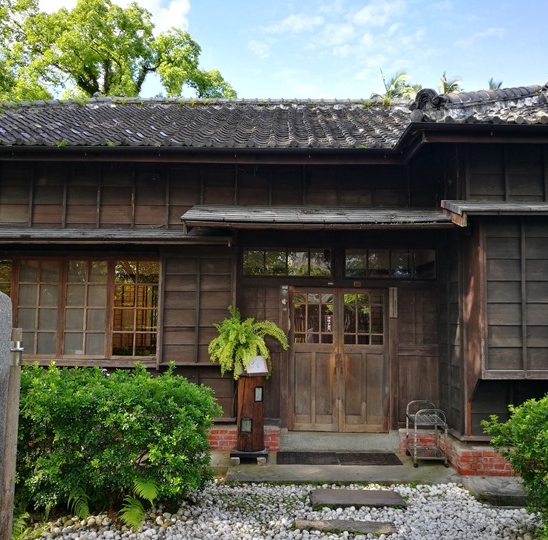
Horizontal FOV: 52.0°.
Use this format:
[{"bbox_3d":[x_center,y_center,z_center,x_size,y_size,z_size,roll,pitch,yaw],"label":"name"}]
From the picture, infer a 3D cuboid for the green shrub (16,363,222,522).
[{"bbox_3d":[-1.666,1.584,5.536,2.257,1.261,1.350,0,-4,0],"label":"green shrub"}]

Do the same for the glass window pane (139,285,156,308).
[{"bbox_3d":[-1.591,0.336,7.089,0.266,0.280,0.020,1,-5,0],"label":"glass window pane"}]

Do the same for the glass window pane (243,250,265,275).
[{"bbox_3d":[-0.265,-0.096,7.262,0.283,0.309,0.030,0,-4,0],"label":"glass window pane"}]

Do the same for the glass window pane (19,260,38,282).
[{"bbox_3d":[-3.022,0.014,6.950,0.240,0.264,0.025,1,-5,0],"label":"glass window pane"}]

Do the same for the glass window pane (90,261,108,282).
[{"bbox_3d":[-2.243,0.021,7.201,0.236,0.281,0.020,1,-5,1],"label":"glass window pane"}]

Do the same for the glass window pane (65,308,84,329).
[{"bbox_3d":[-2.525,0.628,7.123,0.254,0.279,0.030,0,-4,0],"label":"glass window pane"}]

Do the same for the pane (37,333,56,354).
[{"bbox_3d":[-2.881,0.939,7.128,0.245,0.283,0.020,1,-5,1],"label":"pane"}]

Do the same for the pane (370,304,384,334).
[{"bbox_3d":[1.288,0.620,7.014,0.160,0.340,0.025,1,-5,0],"label":"pane"}]

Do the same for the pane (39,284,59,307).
[{"bbox_3d":[-2.874,0.330,7.181,0.247,0.282,0.020,1,-5,1],"label":"pane"}]

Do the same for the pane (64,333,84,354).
[{"bbox_3d":[-2.517,0.928,7.101,0.254,0.279,0.030,0,-4,0],"label":"pane"}]

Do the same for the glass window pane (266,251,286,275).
[{"bbox_3d":[0.024,-0.086,7.066,0.254,0.312,0.025,1,-5,0],"label":"glass window pane"}]

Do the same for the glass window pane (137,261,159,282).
[{"bbox_3d":[-1.613,0.026,7.194,0.276,0.290,0.020,1,-5,1],"label":"glass window pane"}]

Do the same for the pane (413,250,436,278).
[{"bbox_3d":[1.938,-0.070,7.247,0.309,0.360,0.030,0,-4,0],"label":"pane"}]

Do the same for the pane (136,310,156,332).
[{"bbox_3d":[-1.590,0.634,7.063,0.268,0.274,0.020,1,-5,0],"label":"pane"}]

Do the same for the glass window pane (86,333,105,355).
[{"bbox_3d":[-2.238,0.931,7.061,0.239,0.281,0.020,1,-5,0],"label":"glass window pane"}]

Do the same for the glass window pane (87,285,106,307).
[{"bbox_3d":[-2.253,0.325,7.143,0.254,0.279,0.030,0,-4,0],"label":"glass window pane"}]

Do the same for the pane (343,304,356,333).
[{"bbox_3d":[0.968,0.623,7.154,0.166,0.371,0.020,1,-5,0],"label":"pane"}]

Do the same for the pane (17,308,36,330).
[{"bbox_3d":[-3.134,0.628,7.127,0.254,0.279,0.030,0,-4,0],"label":"pane"}]

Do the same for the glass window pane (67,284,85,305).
[{"bbox_3d":[-2.528,0.326,7.178,0.234,0.275,0.020,1,-5,1],"label":"glass window pane"}]

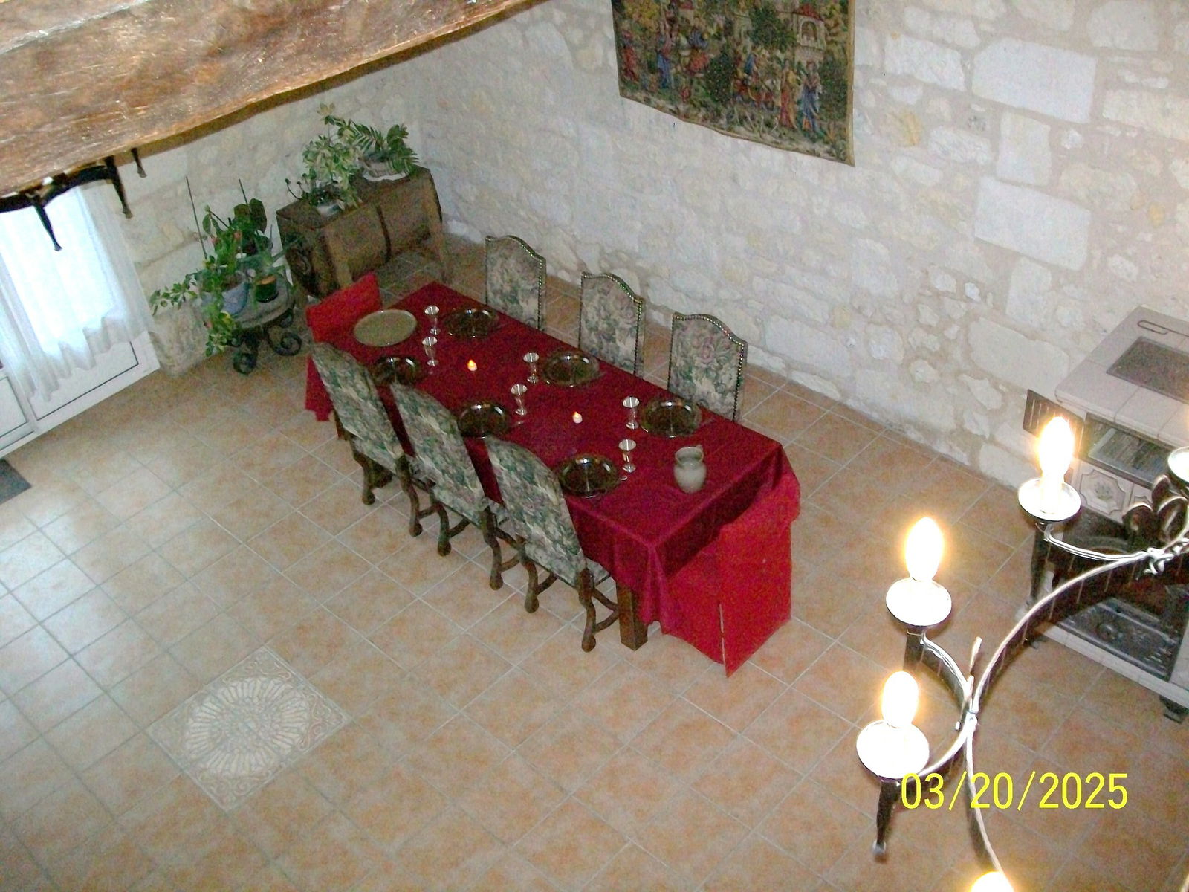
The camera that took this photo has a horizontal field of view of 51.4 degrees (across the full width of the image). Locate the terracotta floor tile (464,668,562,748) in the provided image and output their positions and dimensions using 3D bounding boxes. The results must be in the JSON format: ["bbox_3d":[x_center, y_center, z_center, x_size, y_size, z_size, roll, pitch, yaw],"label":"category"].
[{"bbox_3d":[-0.347,1.145,5.395,0.321,0.010,0.321,28,49,34],"label":"terracotta floor tile"}]

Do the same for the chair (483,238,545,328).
[{"bbox_3d":[-0.532,-0.510,6.519,0.460,1.102,0.558,28,49,35],"label":"chair"}]

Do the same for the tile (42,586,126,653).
[{"bbox_3d":[-2.441,0.838,5.934,0.330,0.010,0.330,28,49,35],"label":"tile"}]

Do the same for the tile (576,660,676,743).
[{"bbox_3d":[0.129,1.110,5.388,0.321,0.010,0.321,28,49,34],"label":"tile"}]

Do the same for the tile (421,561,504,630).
[{"bbox_3d":[-0.601,0.709,5.885,0.325,0.010,0.325,28,49,35],"label":"tile"}]

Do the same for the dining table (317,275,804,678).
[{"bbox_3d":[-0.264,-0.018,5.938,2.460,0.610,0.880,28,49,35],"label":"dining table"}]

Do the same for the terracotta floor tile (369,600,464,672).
[{"bbox_3d":[-0.825,0.869,5.689,0.330,0.010,0.330,28,49,35],"label":"terracotta floor tile"}]

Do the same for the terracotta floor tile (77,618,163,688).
[{"bbox_3d":[-2.203,0.964,5.735,0.325,0.010,0.325,28,49,35],"label":"terracotta floor tile"}]

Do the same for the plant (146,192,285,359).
[{"bbox_3d":[-2.204,-0.968,7.279,0.550,0.740,0.760,28,49,35],"label":"plant"}]

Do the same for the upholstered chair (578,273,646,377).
[{"bbox_3d":[-0.067,-0.258,6.115,0.460,1.120,0.560,28,49,35],"label":"upholstered chair"}]

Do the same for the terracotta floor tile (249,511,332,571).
[{"bbox_3d":[-1.551,0.486,6.279,0.325,0.010,0.325,28,49,35],"label":"terracotta floor tile"}]

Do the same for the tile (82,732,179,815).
[{"bbox_3d":[-1.954,1.383,5.204,0.332,0.012,0.332,28,49,35],"label":"tile"}]

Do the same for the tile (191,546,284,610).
[{"bbox_3d":[-1.790,0.655,6.159,0.321,0.010,0.321,28,49,34],"label":"tile"}]

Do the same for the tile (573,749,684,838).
[{"bbox_3d":[0.140,1.387,4.960,0.332,0.012,0.332,28,49,35],"label":"tile"}]

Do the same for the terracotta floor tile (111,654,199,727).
[{"bbox_3d":[-1.990,1.108,5.614,0.321,0.010,0.321,28,49,34],"label":"terracotta floor tile"}]

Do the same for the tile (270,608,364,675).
[{"bbox_3d":[-1.302,0.911,5.748,0.332,0.012,0.332,28,49,35],"label":"tile"}]

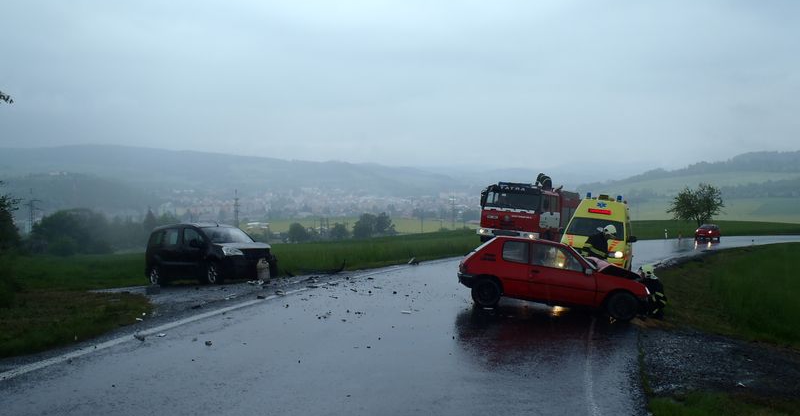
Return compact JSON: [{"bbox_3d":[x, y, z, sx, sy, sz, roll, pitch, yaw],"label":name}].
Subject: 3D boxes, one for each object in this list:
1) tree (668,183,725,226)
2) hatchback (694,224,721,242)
[{"bbox_3d":[32.422,0.110,71.000,6.200,5.800,6.000,1,0,24],"label":"tree"},{"bbox_3d":[27.606,2.196,58.000,1.690,1.440,3.950,3,-1,37],"label":"hatchback"}]

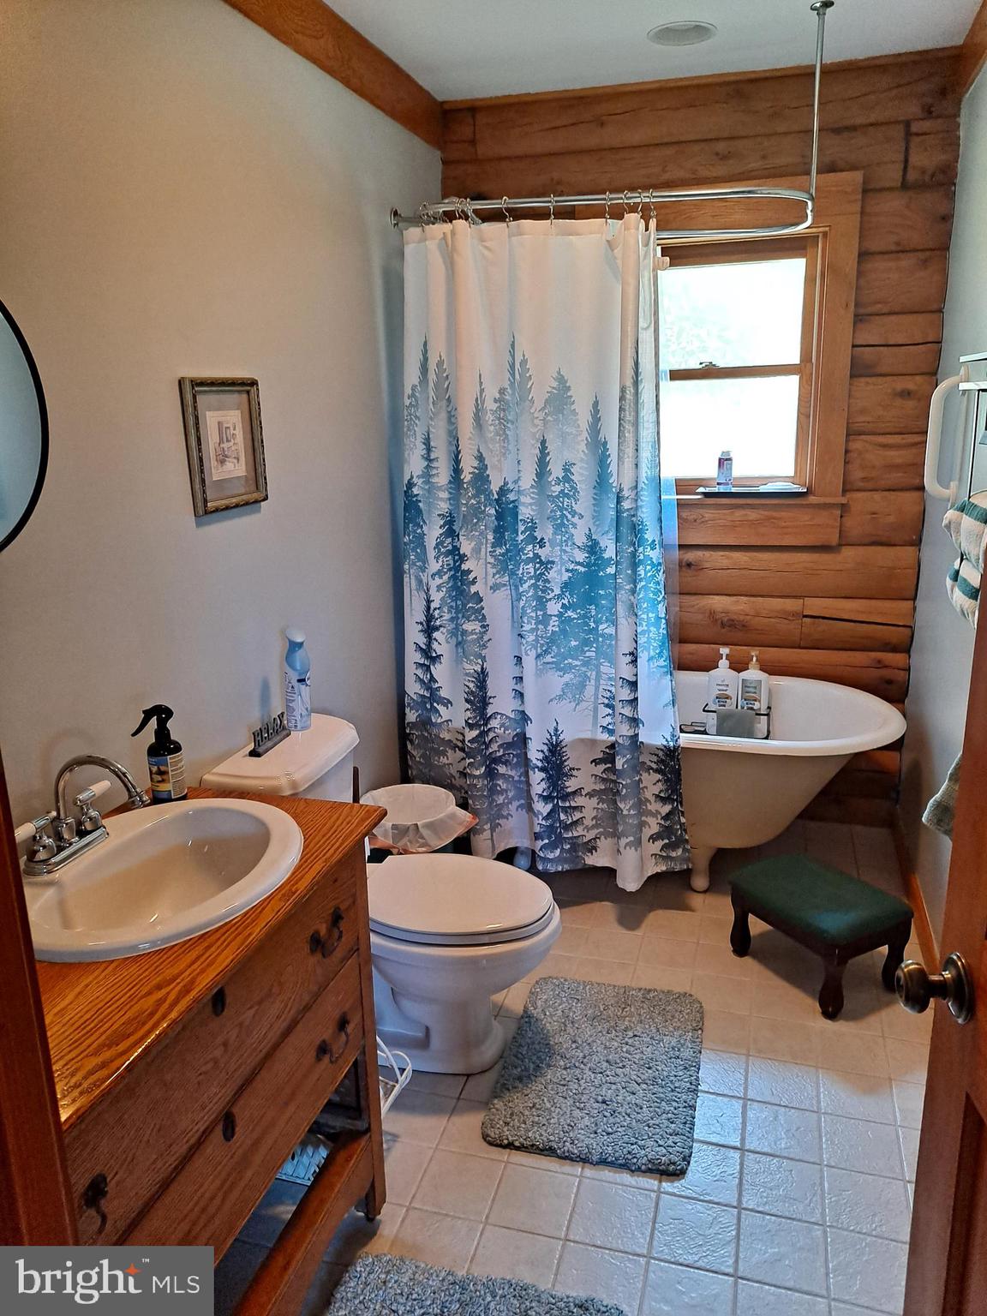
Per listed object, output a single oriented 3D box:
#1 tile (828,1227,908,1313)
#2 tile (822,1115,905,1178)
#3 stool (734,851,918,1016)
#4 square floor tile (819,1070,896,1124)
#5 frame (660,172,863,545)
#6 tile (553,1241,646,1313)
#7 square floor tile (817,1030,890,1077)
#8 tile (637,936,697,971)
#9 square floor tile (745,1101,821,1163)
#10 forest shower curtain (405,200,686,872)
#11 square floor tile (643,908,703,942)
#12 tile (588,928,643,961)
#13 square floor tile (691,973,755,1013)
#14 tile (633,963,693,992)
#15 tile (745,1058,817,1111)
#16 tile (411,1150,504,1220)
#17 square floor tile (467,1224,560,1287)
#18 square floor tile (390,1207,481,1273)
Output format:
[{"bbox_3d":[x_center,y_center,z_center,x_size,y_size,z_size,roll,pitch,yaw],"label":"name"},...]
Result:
[{"bbox_3d":[0.669,1.080,1.668,0.150,0.010,0.150,3,15,16],"label":"tile"},{"bbox_3d":[0.769,1.023,1.988,0.151,0.010,0.151,3,15,16],"label":"tile"},{"bbox_3d":[0.871,0.730,2.565,0.280,0.260,0.380,-9,17,-28],"label":"stool"},{"bbox_3d":[0.795,0.962,2.087,0.149,0.010,0.149,3,15,16],"label":"square floor tile"},{"bbox_3d":[0.721,-0.955,3.188,0.886,1.137,0.100,3,15,16],"label":"frame"},{"bbox_3d":[0.182,1.096,1.654,0.150,0.010,0.150,3,15,16],"label":"tile"},{"bbox_3d":[0.843,0.929,2.239,0.150,0.010,0.150,3,15,16],"label":"square floor tile"},{"bbox_3d":[0.494,0.844,2.699,0.151,0.010,0.151,3,15,16],"label":"tile"},{"bbox_3d":[0.619,1.015,2.032,0.151,0.010,0.151,3,15,16],"label":"square floor tile"},{"bbox_3d":[0.130,-0.248,2.682,0.857,1.836,0.200,3,15,16],"label":"forest shower curtain"},{"bbox_3d":[0.538,0.805,2.844,0.151,0.010,0.151,3,15,16],"label":"square floor tile"},{"bbox_3d":[0.339,0.825,2.697,0.150,0.010,0.150,3,15,16],"label":"tile"},{"bbox_3d":[0.588,0.872,2.455,0.149,0.010,0.149,3,15,16],"label":"square floor tile"},{"bbox_3d":[0.442,0.864,2.498,0.149,0.010,0.149,3,15,16],"label":"tile"},{"bbox_3d":[0.663,0.976,2.177,0.151,0.010,0.151,3,15,16],"label":"tile"},{"bbox_3d":[-0.068,1.040,1.875,0.149,0.010,0.149,3,15,16],"label":"tile"},{"bbox_3d":[0.037,1.109,1.727,0.151,0.010,0.151,3,15,16],"label":"square floor tile"},{"bbox_3d":[-0.111,1.079,1.733,0.149,0.010,0.149,3,15,16],"label":"square floor tile"}]

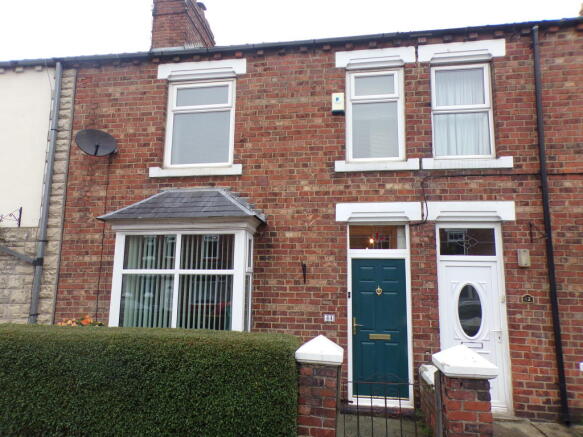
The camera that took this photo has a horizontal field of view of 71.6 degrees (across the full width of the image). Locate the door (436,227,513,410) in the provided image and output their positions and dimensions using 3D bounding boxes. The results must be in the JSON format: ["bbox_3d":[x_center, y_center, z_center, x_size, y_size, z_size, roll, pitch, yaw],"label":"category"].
[{"bbox_3d":[2.424,1.300,5.420,0.841,2.476,0.090,-1,-8,10],"label":"door"}]

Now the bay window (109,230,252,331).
[{"bbox_3d":[-1.546,0.975,5.798,1.929,1.532,0.480,-1,-8,10],"label":"bay window"}]

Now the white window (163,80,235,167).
[{"bbox_3d":[-1.454,-1.512,6.482,1.139,1.428,0.090,-1,-8,10],"label":"white window"}]

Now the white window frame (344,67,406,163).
[{"bbox_3d":[1.256,-1.529,6.024,0.856,1.412,0.090,-1,-8,10],"label":"white window frame"}]

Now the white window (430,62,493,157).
[{"bbox_3d":[2.461,-1.535,5.820,0.829,1.405,0.090,-1,-8,10],"label":"white window"}]

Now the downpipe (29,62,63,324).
[{"bbox_3d":[-3.998,-0.076,6.519,0.080,5.216,0.080,-1,-8,10],"label":"downpipe"}]

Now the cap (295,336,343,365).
[{"bbox_3d":[0.273,1.223,3.814,0.410,0.210,0.400,-1,-8,10],"label":"cap"}]

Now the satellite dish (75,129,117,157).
[{"bbox_3d":[-3.008,-1.182,6.247,0.590,0.450,0.320,6,-9,-31],"label":"satellite dish"}]

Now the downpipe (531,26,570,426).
[{"bbox_3d":[3.377,-0.062,5.295,0.069,5.237,0.076,-1,-8,10],"label":"downpipe"}]

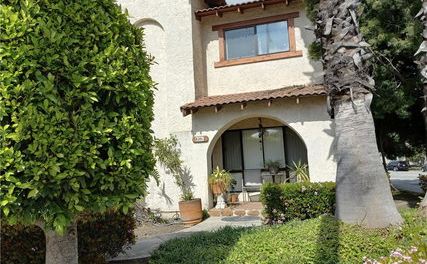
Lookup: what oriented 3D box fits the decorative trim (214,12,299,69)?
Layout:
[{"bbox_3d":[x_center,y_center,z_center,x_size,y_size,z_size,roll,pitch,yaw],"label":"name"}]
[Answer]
[{"bbox_3d":[1.140,-2.402,8.881,2.326,1.180,0.120,-4,-6,16],"label":"decorative trim"}]

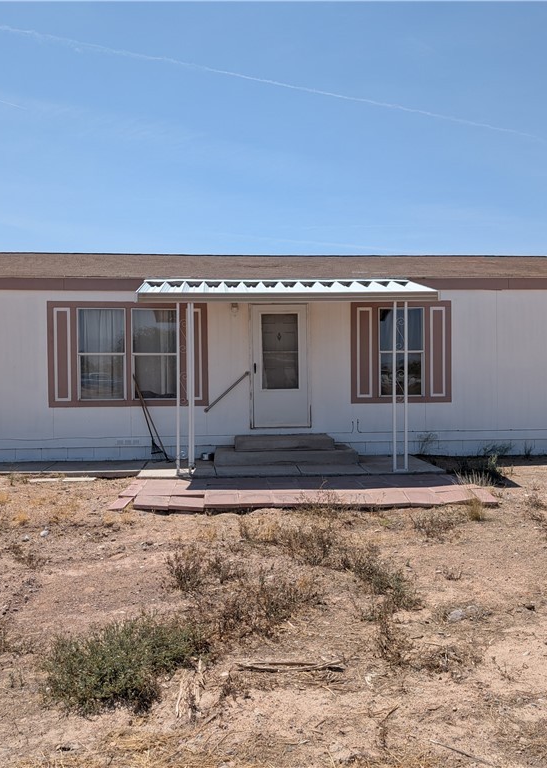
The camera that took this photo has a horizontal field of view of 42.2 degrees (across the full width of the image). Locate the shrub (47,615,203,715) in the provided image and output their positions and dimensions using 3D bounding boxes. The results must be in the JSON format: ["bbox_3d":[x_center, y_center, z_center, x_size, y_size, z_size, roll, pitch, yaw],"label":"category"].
[{"bbox_3d":[-0.753,1.435,3.727,0.780,0.250,0.680,0,1,-4],"label":"shrub"}]

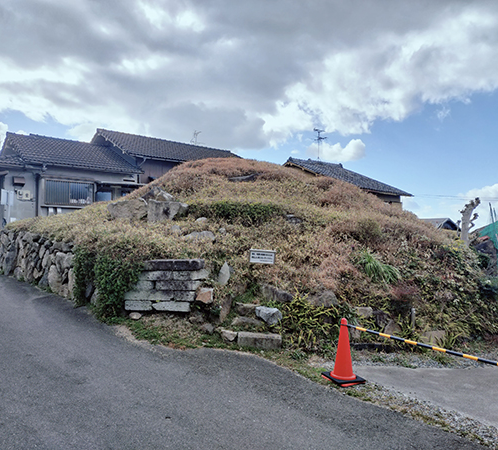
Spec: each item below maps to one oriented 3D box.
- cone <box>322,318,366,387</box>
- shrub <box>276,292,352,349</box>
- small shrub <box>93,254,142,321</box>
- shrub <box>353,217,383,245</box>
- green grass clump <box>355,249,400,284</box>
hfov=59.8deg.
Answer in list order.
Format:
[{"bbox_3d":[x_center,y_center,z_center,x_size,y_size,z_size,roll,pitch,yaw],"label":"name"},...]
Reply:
[{"bbox_3d":[1.059,1.393,4.830,0.380,0.700,0.380,1,-1,-34],"label":"cone"},{"bbox_3d":[0.945,1.400,6.350,1.080,0.780,0.750,0,-1,9],"label":"shrub"},{"bbox_3d":[-2.033,0.951,6.700,0.770,0.980,0.600,0,-1,9],"label":"small shrub"},{"bbox_3d":[2.455,0.134,8.900,0.620,0.520,0.550,0,-1,14],"label":"shrub"},{"bbox_3d":[2.224,0.736,7.500,0.750,0.580,0.600,0,-1,14],"label":"green grass clump"}]

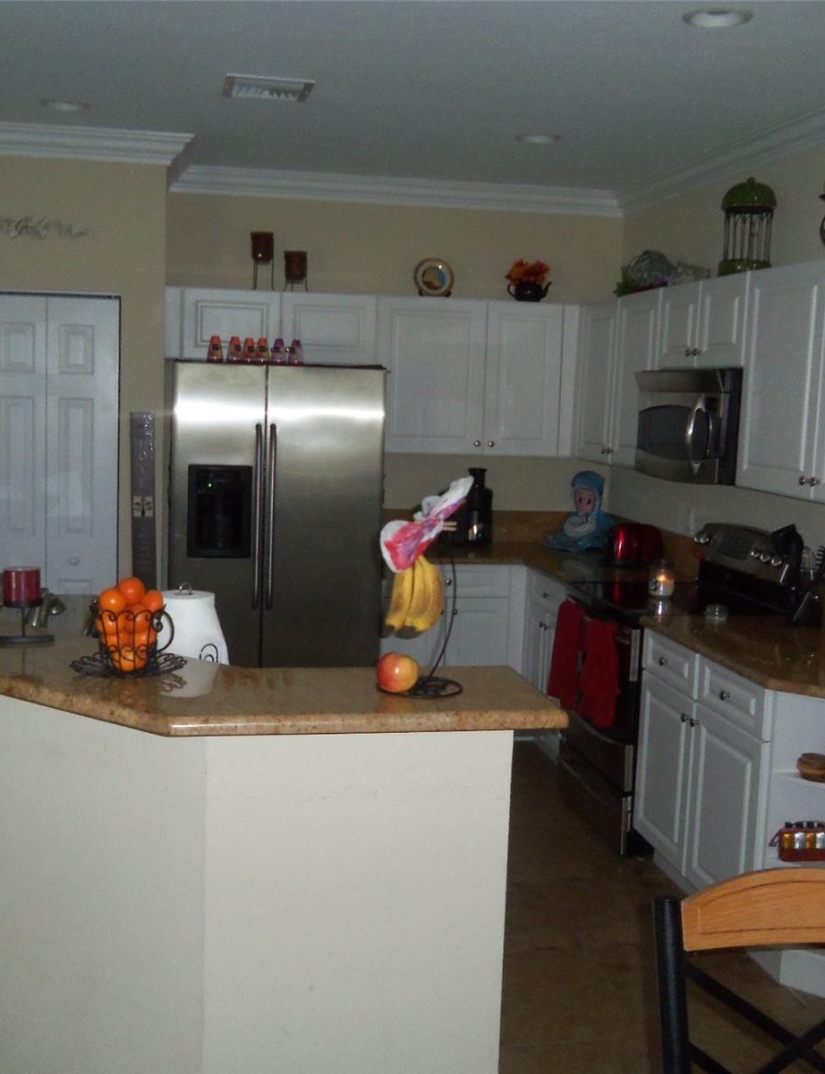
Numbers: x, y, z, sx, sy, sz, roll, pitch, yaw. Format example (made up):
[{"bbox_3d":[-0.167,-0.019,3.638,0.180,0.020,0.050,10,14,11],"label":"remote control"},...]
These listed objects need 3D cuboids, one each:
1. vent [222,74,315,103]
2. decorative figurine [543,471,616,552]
[{"bbox_3d":[-0.522,-1.600,4.170,0.310,0.020,0.335,0,7,-11],"label":"vent"},{"bbox_3d":[0.868,-0.143,6.049,0.340,0.405,0.260,5,7,22],"label":"decorative figurine"}]

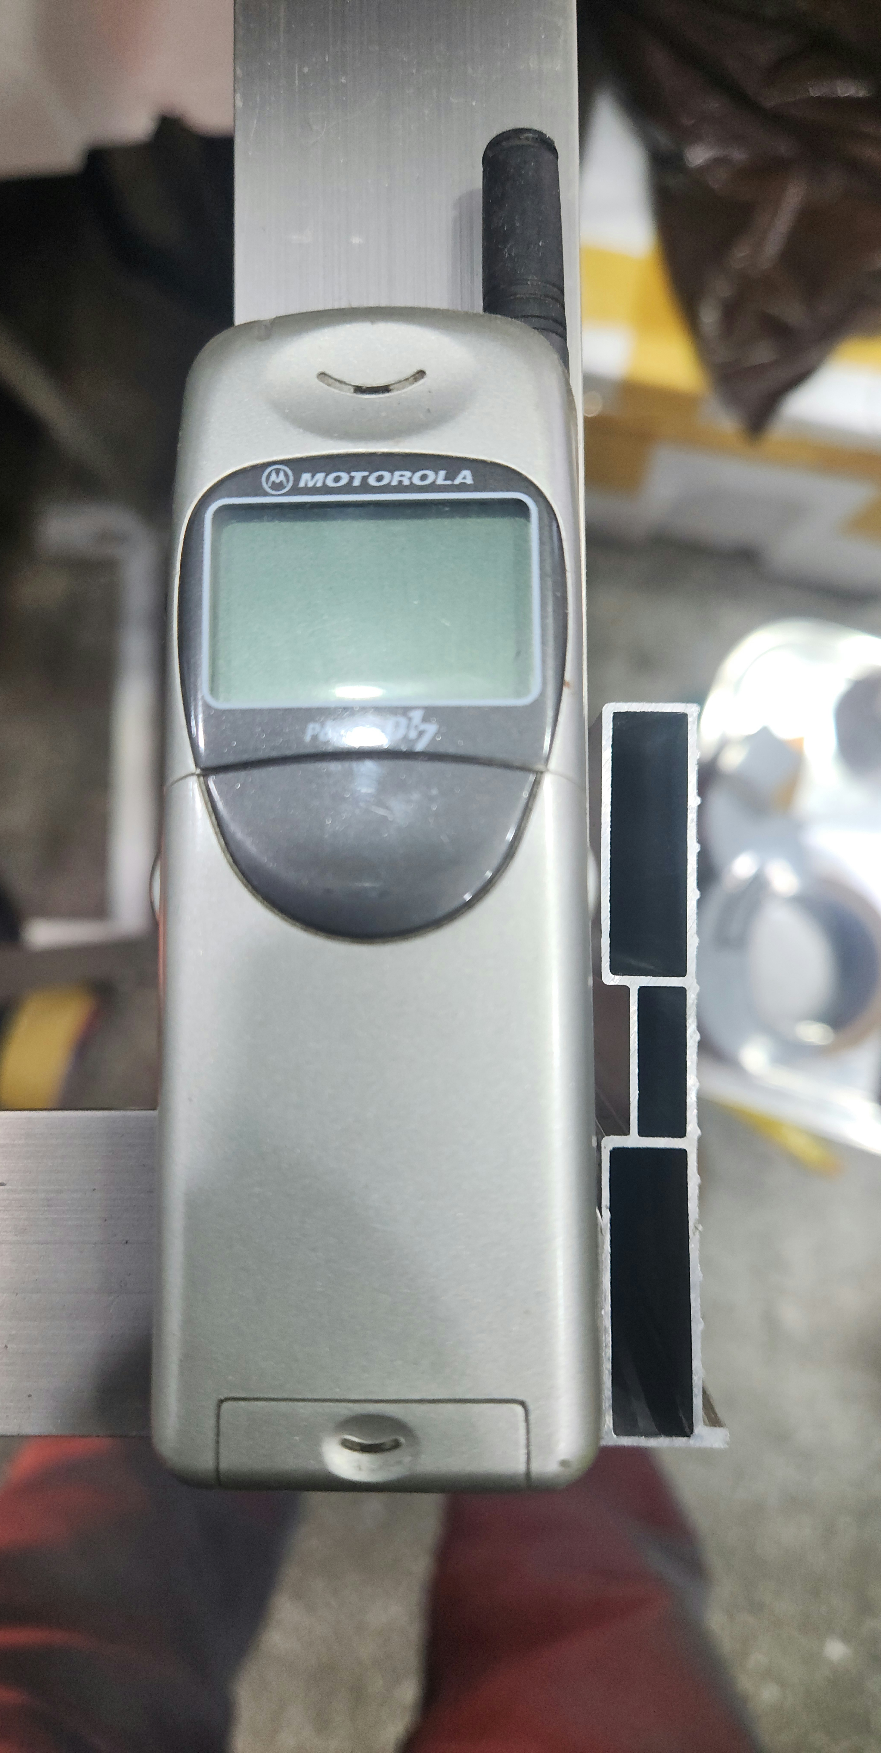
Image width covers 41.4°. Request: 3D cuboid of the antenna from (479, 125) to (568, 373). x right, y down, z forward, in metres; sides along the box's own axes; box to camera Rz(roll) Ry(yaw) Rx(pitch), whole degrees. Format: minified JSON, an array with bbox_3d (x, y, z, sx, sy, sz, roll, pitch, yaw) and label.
[{"bbox_3d":[0.011,-0.082,0.153,0.010,0.010,0.035,0,83,1],"label":"antenna"}]

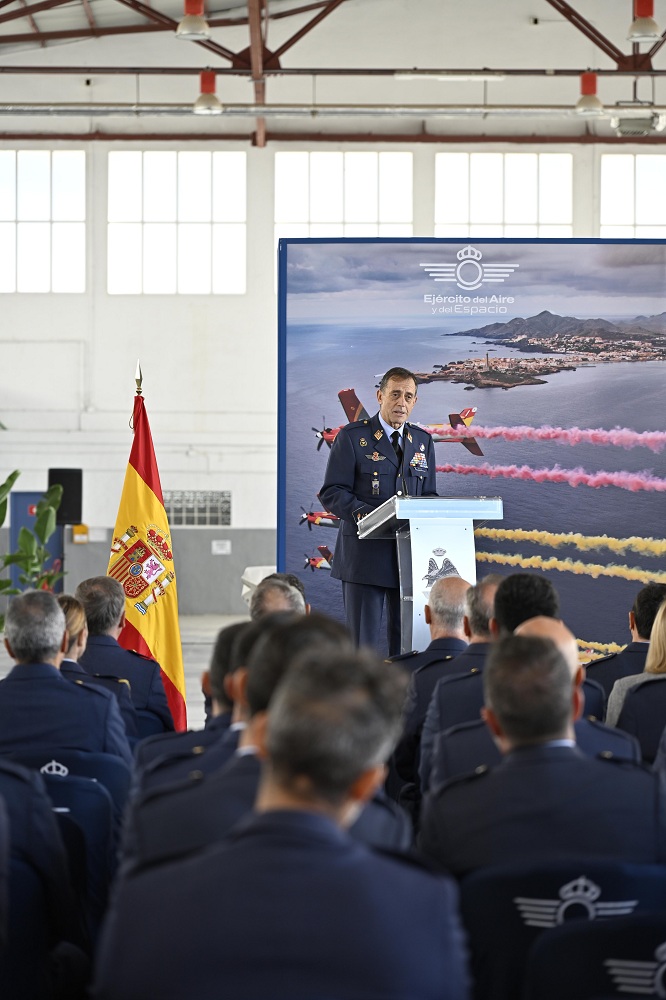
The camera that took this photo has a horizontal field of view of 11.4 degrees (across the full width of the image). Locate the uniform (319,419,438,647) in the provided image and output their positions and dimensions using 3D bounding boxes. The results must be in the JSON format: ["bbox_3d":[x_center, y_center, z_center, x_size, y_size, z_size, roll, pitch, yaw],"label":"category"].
[{"bbox_3d":[0.200,0.385,14.650,0.560,1.520,0.410,0,0,-25],"label":"uniform"}]

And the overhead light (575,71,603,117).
[{"bbox_3d":[3.618,-5.741,47.000,0.420,0.620,0.420,0,0,1],"label":"overhead light"}]

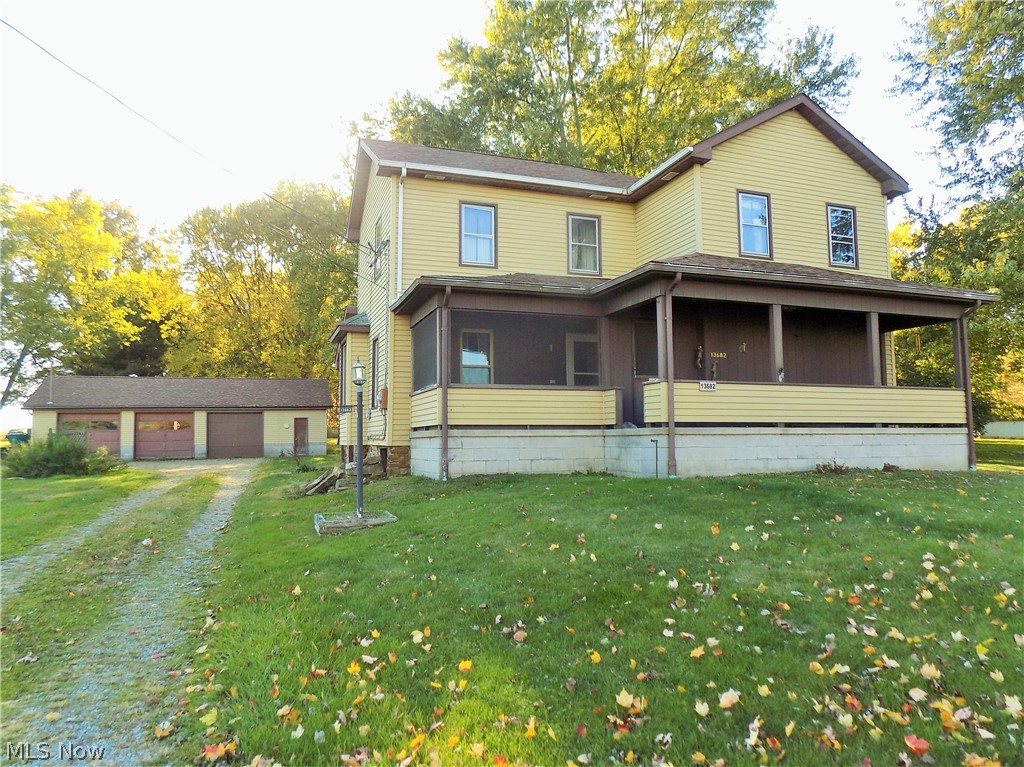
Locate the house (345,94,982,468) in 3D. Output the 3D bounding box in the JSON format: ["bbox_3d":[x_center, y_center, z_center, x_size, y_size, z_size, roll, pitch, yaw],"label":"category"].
[{"bbox_3d":[1.891,-1.885,16.534,11.550,7.770,11.800,1,-5,-20],"label":"house"}]

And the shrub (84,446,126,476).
[{"bbox_3d":[-13.620,2.558,22.676,1.350,0.912,1.300,0,-5,0],"label":"shrub"}]

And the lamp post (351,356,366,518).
[{"bbox_3d":[-2.061,0.715,9.173,0.220,2.172,0.220,0,-5,0],"label":"lamp post"}]

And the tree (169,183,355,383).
[{"bbox_3d":[-17.931,-4.776,48.533,13.390,19.356,13.390,0,-5,0],"label":"tree"}]

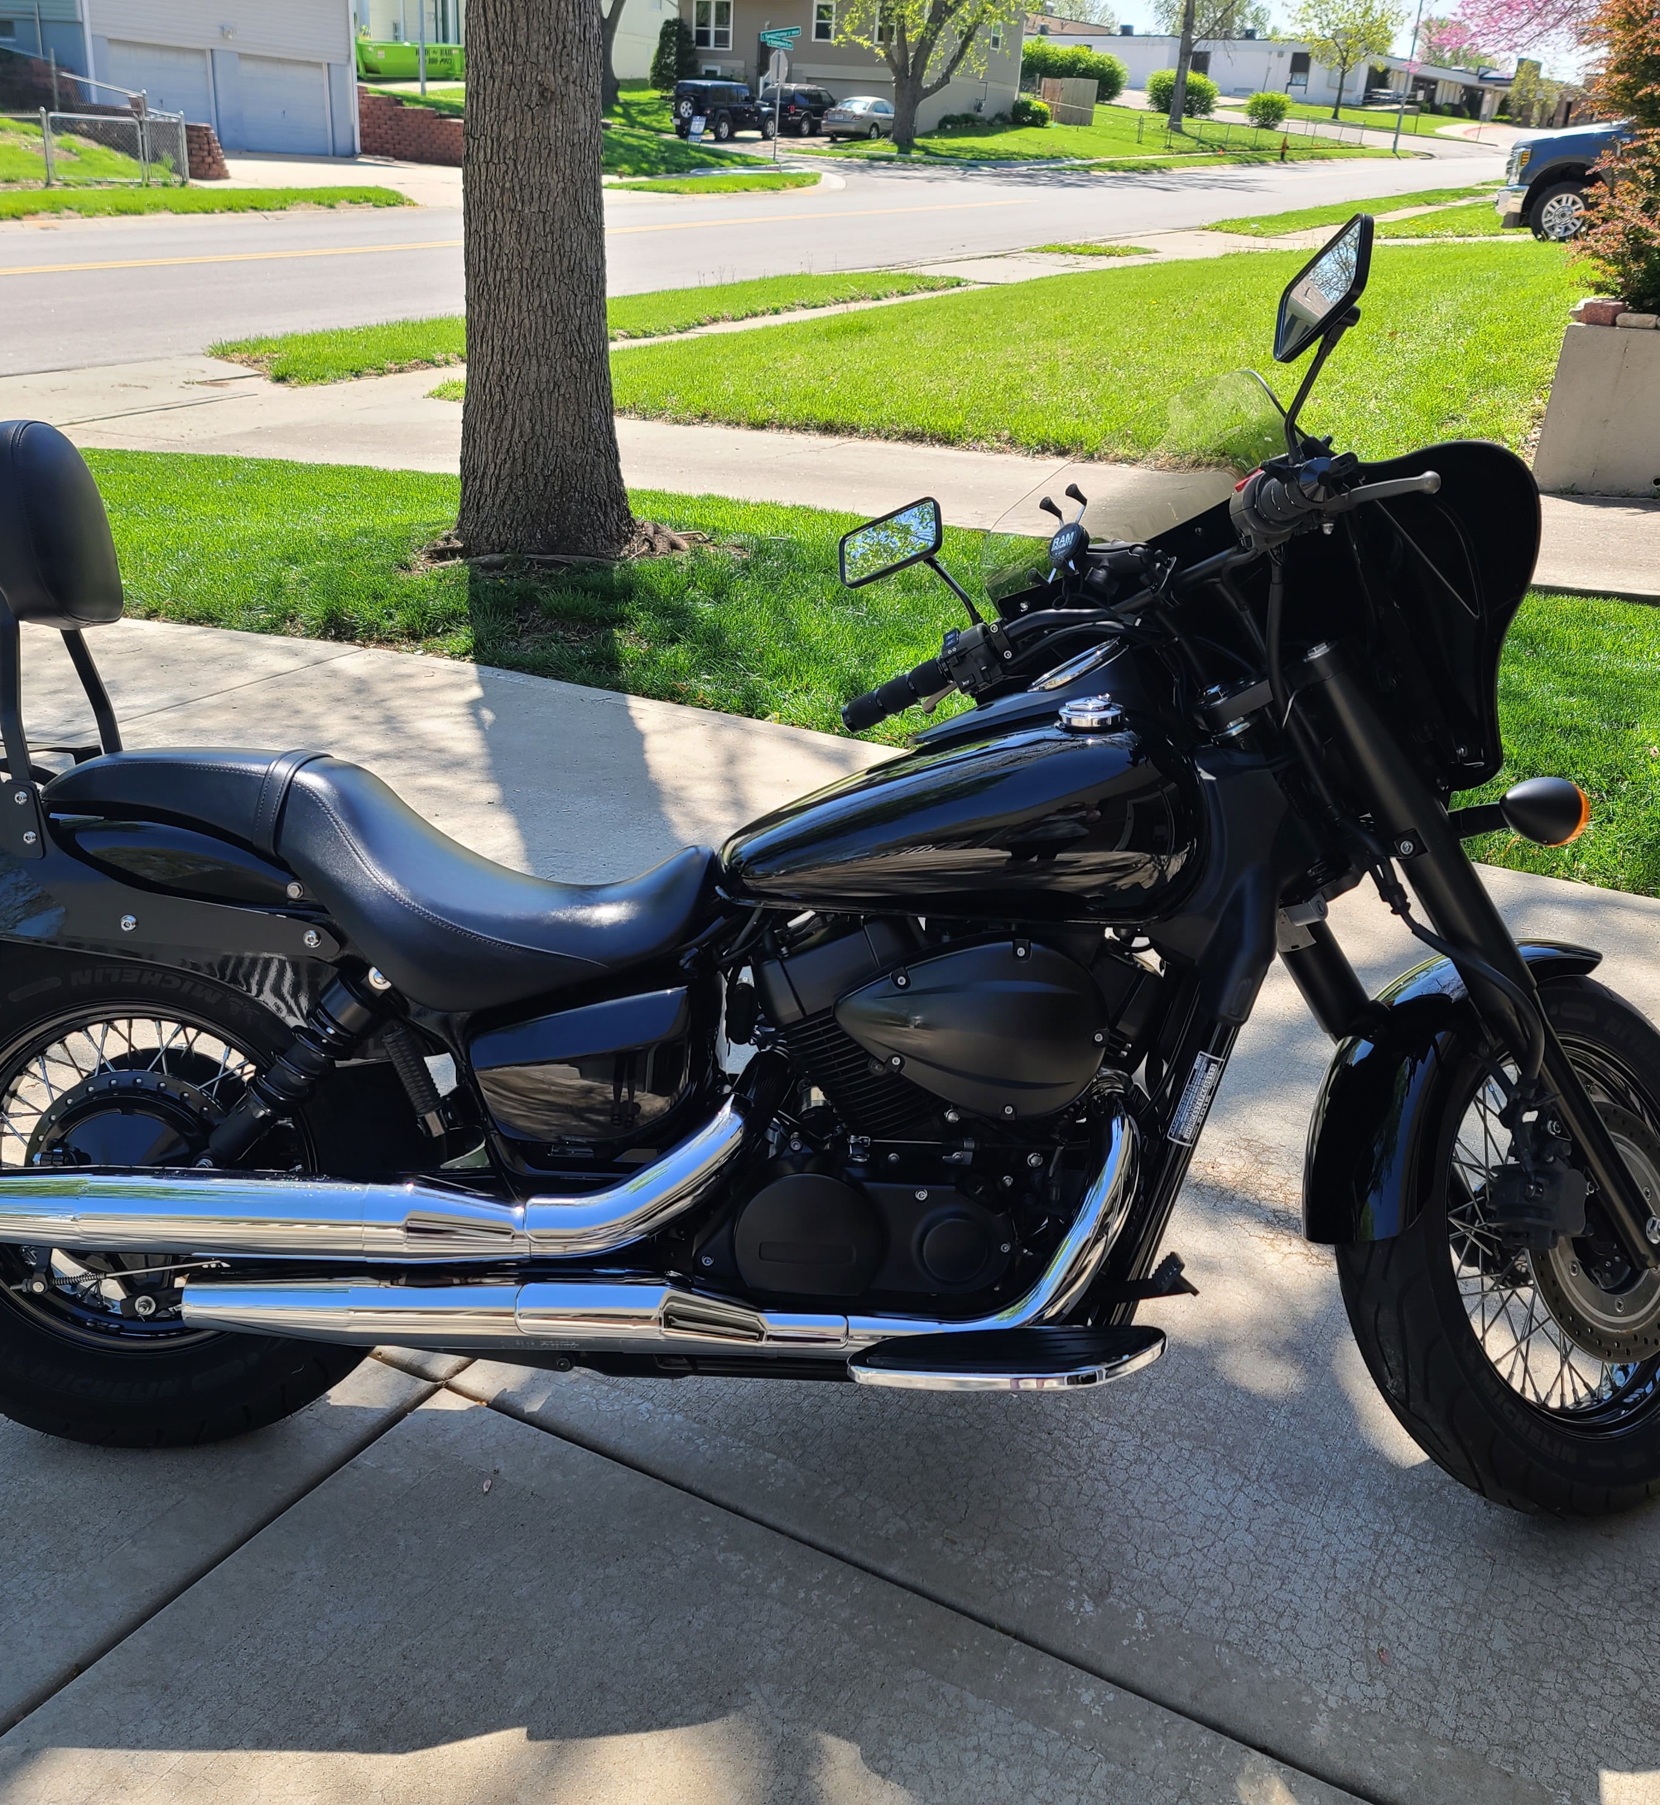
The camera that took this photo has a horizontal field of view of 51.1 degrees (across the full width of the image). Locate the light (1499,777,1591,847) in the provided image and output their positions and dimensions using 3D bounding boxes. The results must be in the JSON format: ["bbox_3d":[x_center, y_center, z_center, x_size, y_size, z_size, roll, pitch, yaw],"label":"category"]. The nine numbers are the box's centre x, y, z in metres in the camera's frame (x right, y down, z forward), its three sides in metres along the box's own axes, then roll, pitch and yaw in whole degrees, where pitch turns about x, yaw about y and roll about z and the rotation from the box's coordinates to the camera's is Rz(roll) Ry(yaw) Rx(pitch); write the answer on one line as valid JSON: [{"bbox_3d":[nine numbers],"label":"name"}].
[{"bbox_3d":[0.768,-0.097,1.865,0.108,0.075,0.080,-2,7,-27],"label":"light"}]

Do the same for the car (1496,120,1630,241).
[{"bbox_3d":[12.055,-9.495,22.819,6.250,2.020,2.050,10,23,17],"label":"car"}]

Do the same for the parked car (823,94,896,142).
[{"bbox_3d":[1.500,-29.061,64.446,1.790,1.450,4.750,14,29,24],"label":"parked car"}]

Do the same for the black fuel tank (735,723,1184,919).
[{"bbox_3d":[0.141,-0.121,1.961,0.520,0.245,0.320,3,9,-4],"label":"black fuel tank"}]

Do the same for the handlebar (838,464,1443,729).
[{"bbox_3d":[0.281,-0.328,1.860,0.200,0.150,0.810,4,-12,-30],"label":"handlebar"}]

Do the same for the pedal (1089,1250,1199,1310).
[{"bbox_3d":[0.316,0.380,1.765,0.120,0.062,0.075,3,9,-4],"label":"pedal"}]

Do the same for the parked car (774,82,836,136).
[{"bbox_3d":[-0.763,-28.426,62.582,1.760,1.690,4.500,17,28,30],"label":"parked car"}]

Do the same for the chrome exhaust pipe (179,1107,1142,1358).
[{"bbox_3d":[-0.168,0.340,1.793,0.985,0.285,0.150,3,7,-2],"label":"chrome exhaust pipe"}]

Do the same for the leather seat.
[{"bbox_3d":[-0.491,-0.036,1.925,0.730,0.255,0.340,3,7,-2],"label":"leather seat"}]

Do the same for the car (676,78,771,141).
[{"bbox_3d":[-3.632,-27.299,59.973,1.870,1.840,4.600,16,29,27],"label":"car"}]

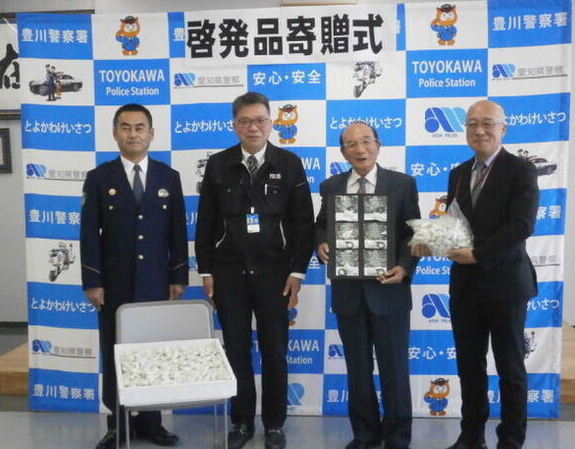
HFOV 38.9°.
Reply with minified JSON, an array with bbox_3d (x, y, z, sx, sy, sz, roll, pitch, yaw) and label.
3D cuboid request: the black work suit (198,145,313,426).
[{"bbox_3d":[-0.162,0.311,3.992,0.593,1.423,0.306,0,5,0],"label":"black work suit"}]

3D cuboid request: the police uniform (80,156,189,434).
[{"bbox_3d":[-0.768,0.358,4.071,0.543,1.393,0.306,-1,5,-14],"label":"police uniform"}]

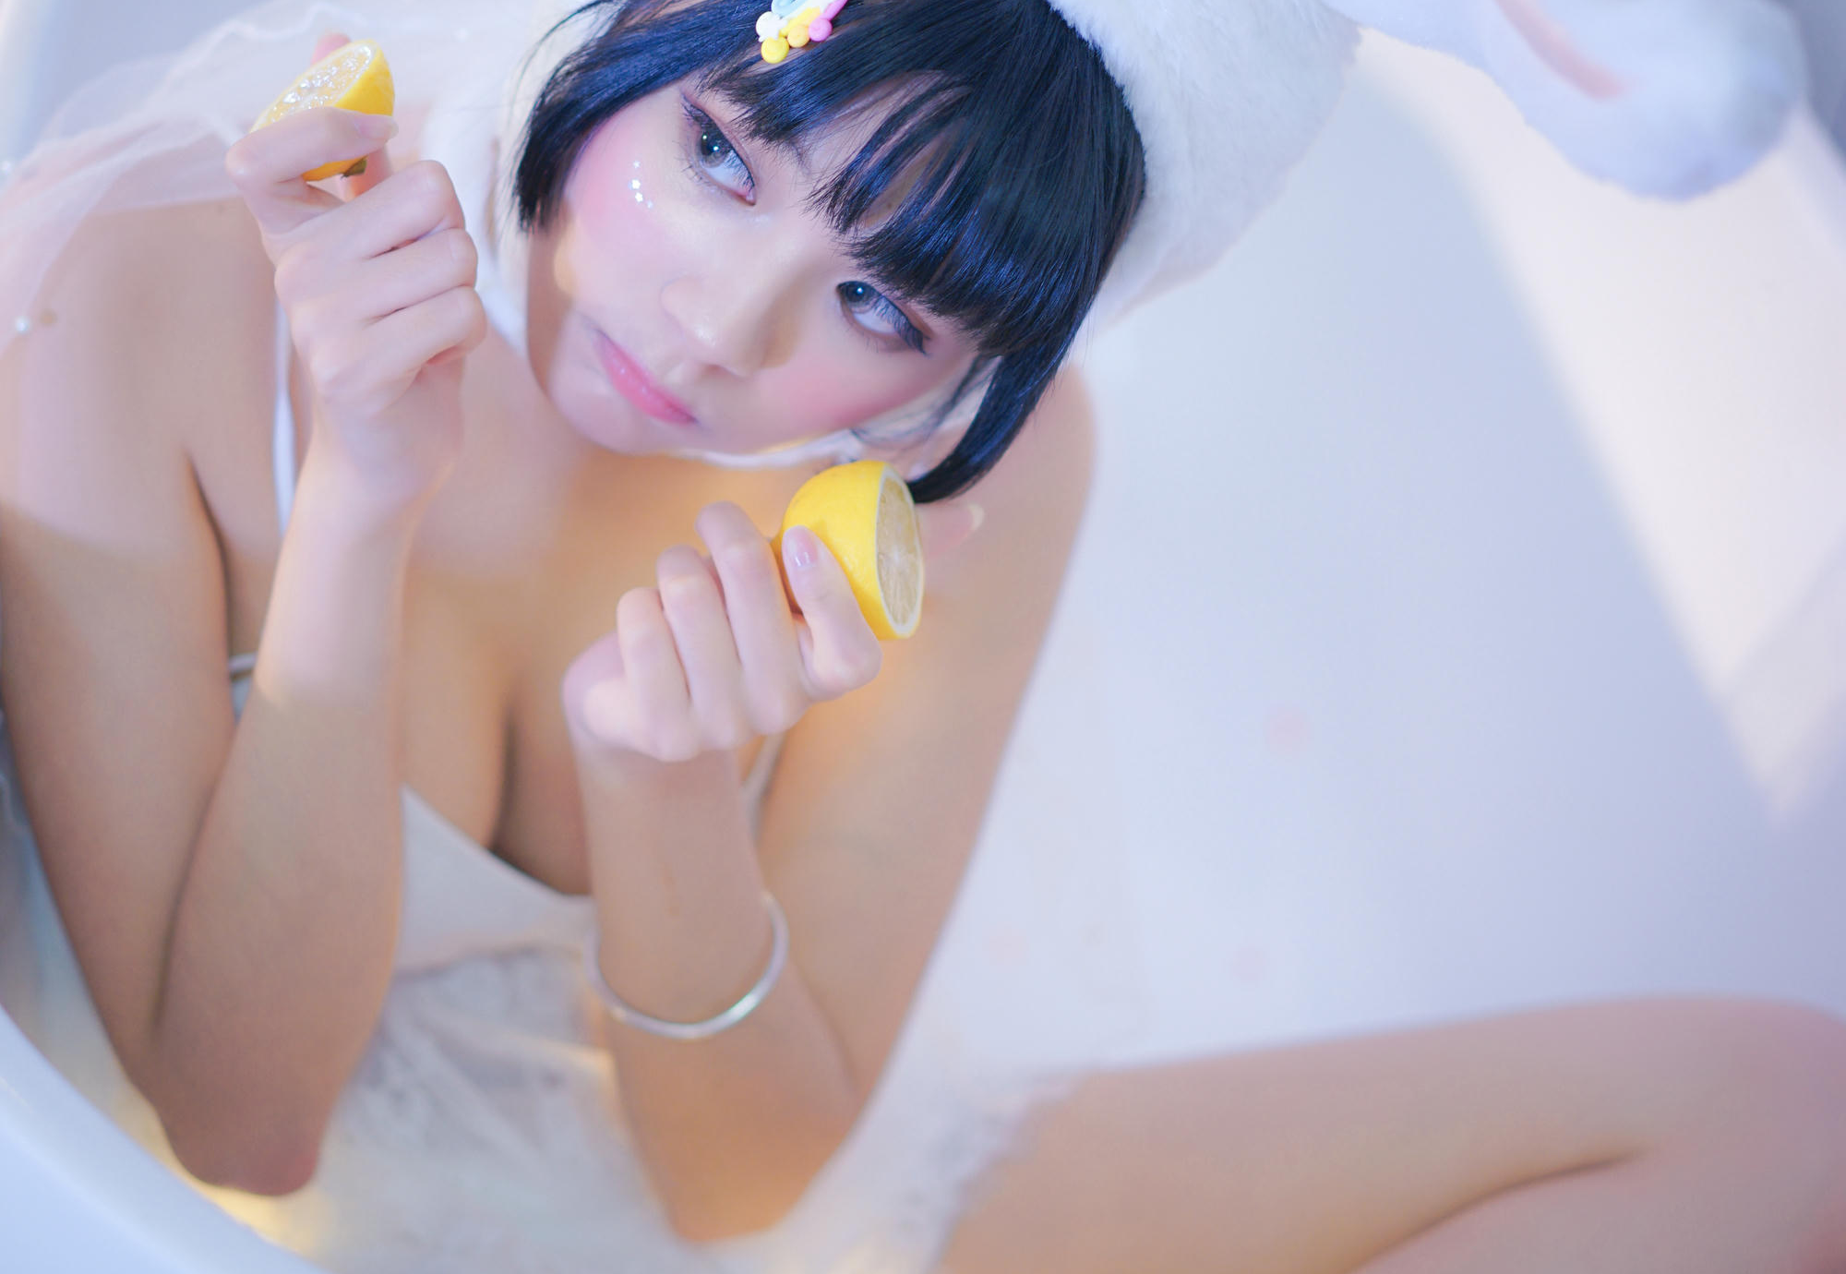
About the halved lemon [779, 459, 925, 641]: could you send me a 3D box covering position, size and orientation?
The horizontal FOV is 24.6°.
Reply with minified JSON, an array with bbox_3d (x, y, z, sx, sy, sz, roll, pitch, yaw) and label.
[{"bbox_3d":[-0.027,-0.025,1.320,0.042,0.056,0.056,-4,0,15],"label":"halved lemon"}]

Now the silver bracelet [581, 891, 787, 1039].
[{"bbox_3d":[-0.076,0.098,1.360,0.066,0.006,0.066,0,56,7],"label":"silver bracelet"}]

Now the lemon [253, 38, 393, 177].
[{"bbox_3d":[-0.185,-0.160,1.352,0.056,0.031,0.056,-41,26,0],"label":"lemon"}]

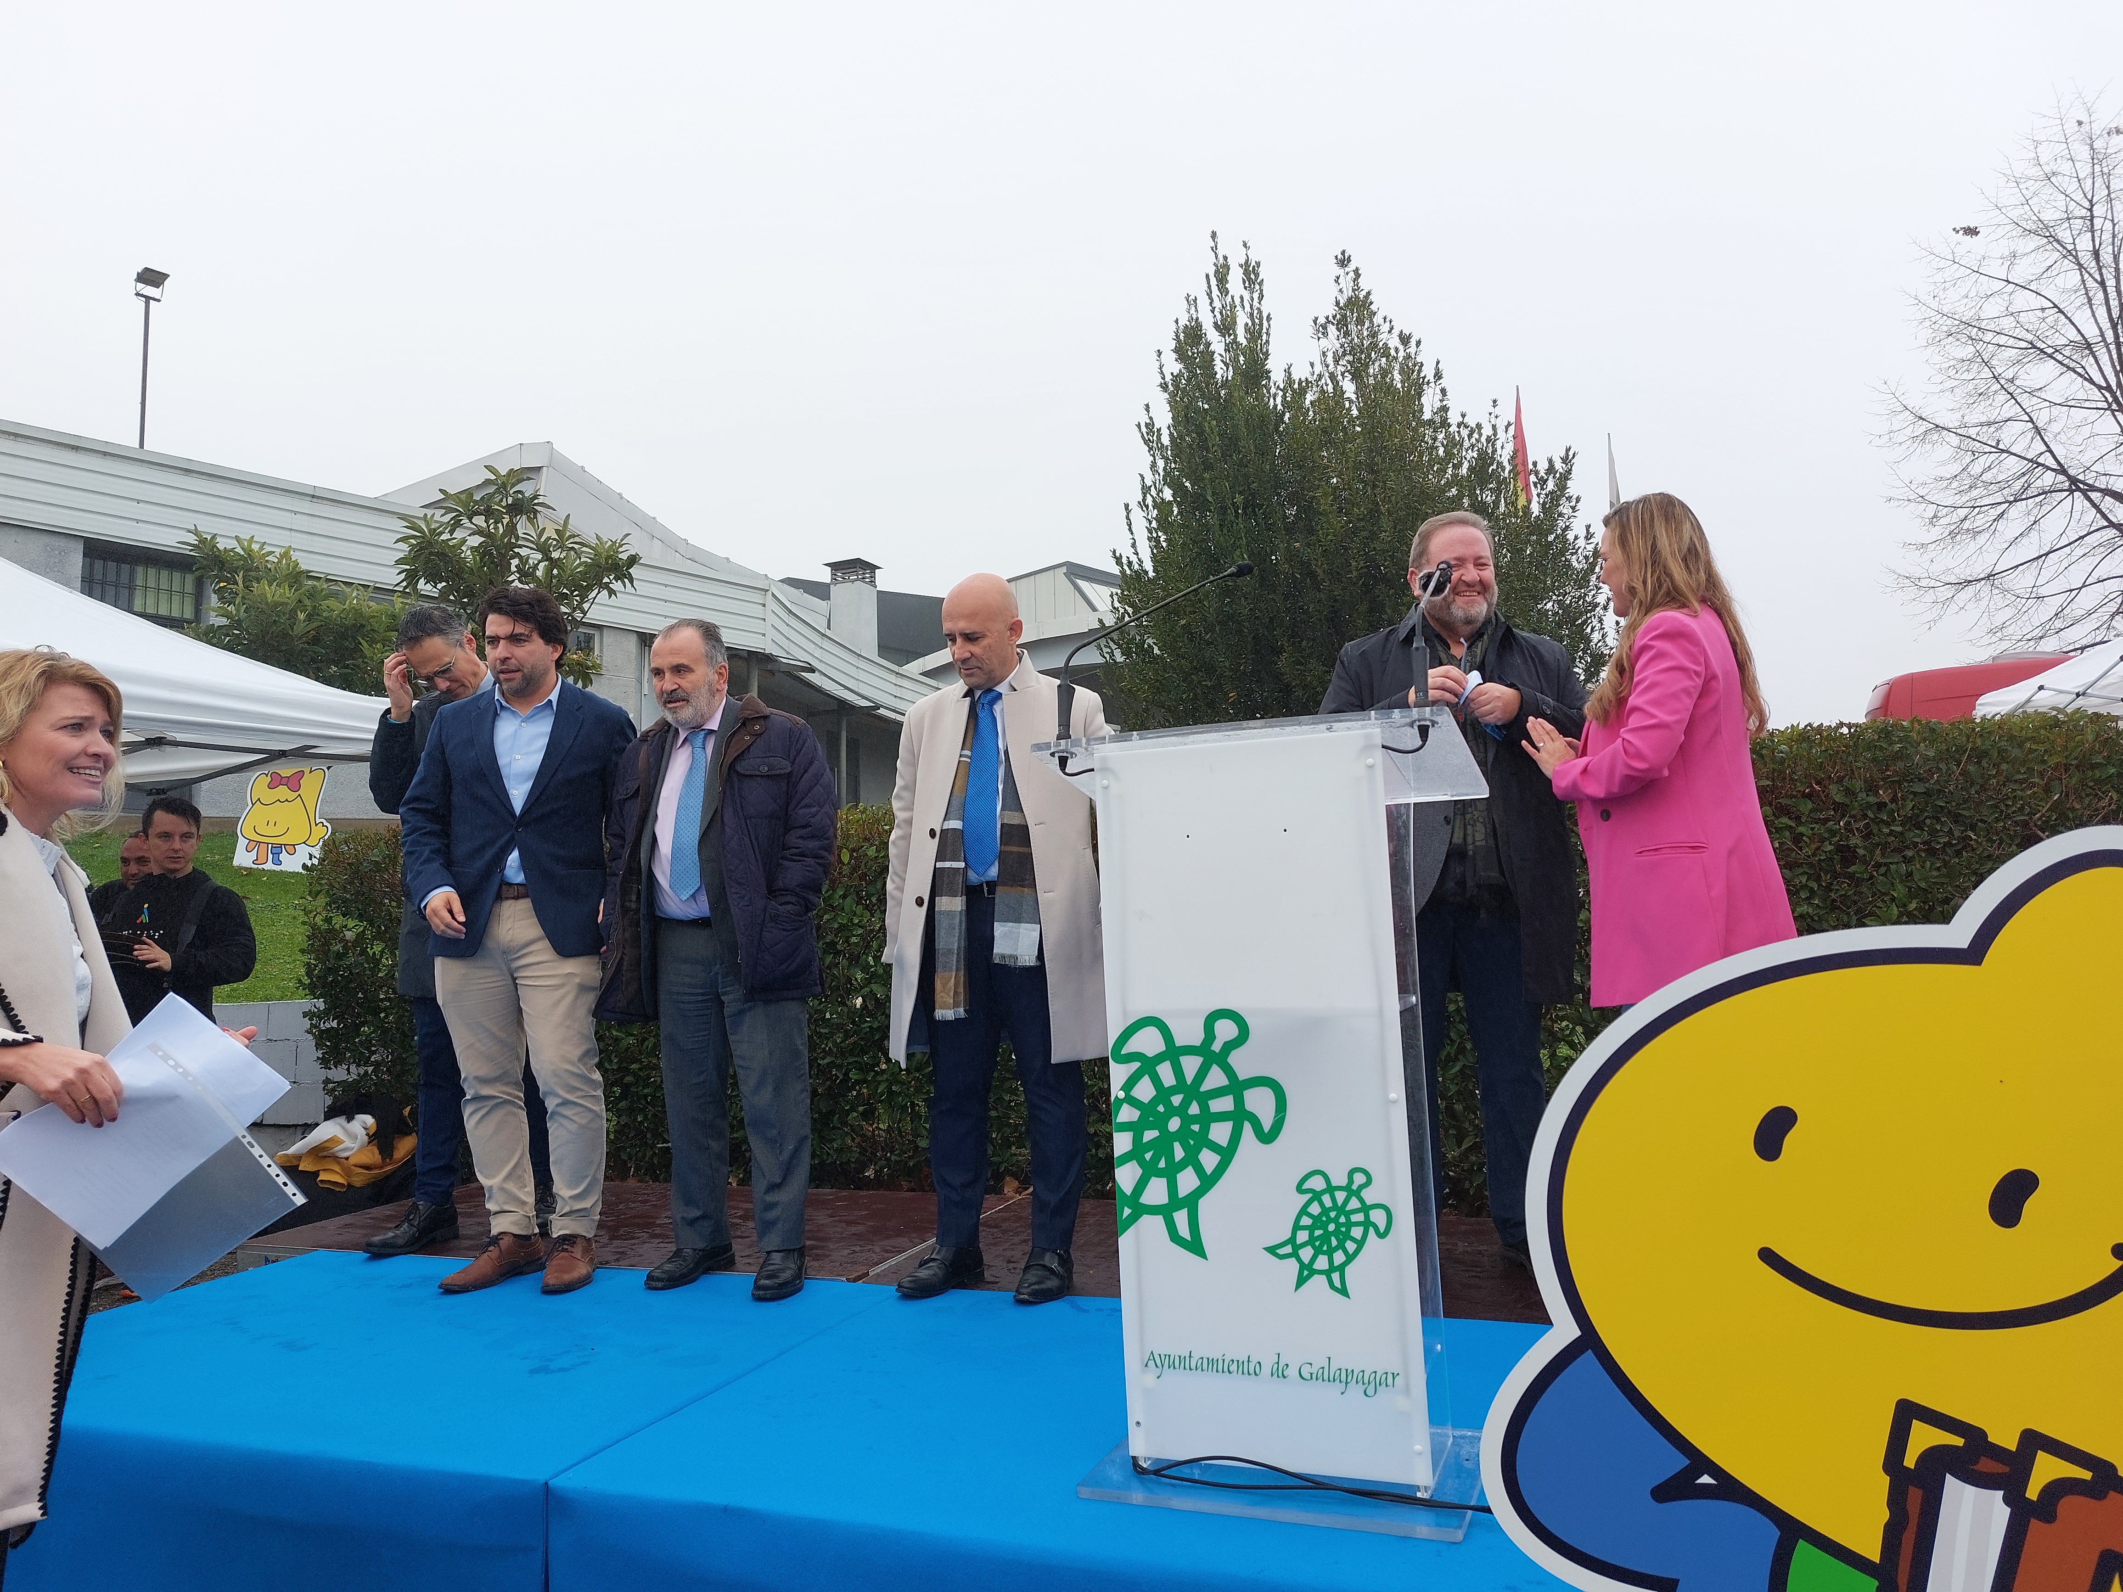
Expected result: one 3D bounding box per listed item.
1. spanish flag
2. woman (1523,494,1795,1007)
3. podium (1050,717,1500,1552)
[{"bbox_3d":[6.198,-4.516,20.500,0.300,1.900,0.300,-3,-4,17],"label":"spanish flag"},{"bbox_3d":[1.310,0.190,3.380,0.500,1.720,0.440,-3,-4,17],"label":"woman"},{"bbox_3d":[0.356,0.484,2.531,0.680,1.197,0.480,-4,-3,23],"label":"podium"}]

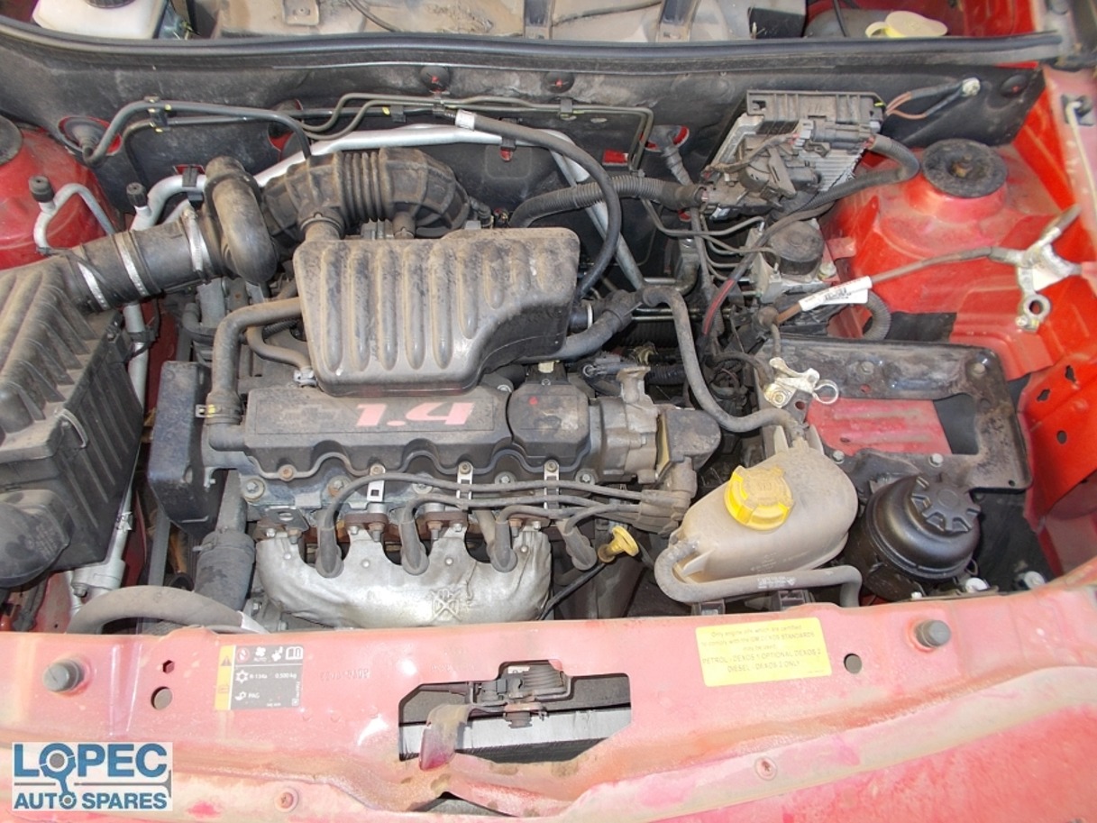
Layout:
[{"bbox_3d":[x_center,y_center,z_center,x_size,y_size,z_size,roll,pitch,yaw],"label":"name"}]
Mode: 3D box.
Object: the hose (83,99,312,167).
[{"bbox_3d":[-0.396,-0.313,0.934,0.258,0.050,0.072,-1,57,-4],"label":"hose"}]

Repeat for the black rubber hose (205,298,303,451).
[{"bbox_3d":[-0.296,-0.036,0.830,0.090,0.065,0.138,0,62,-8],"label":"black rubber hose"}]

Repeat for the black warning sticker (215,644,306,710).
[{"bbox_3d":[-0.238,0.219,0.679,0.069,0.001,0.051,-1,71,-4],"label":"black warning sticker"}]

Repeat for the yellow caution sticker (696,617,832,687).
[{"bbox_3d":[0.192,0.214,0.735,0.116,0.002,0.051,-2,66,-9],"label":"yellow caution sticker"}]

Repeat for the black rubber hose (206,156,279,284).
[{"bbox_3d":[-0.316,-0.195,0.850,0.068,0.082,0.108,0,62,-8],"label":"black rubber hose"}]

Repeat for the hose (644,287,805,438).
[{"bbox_3d":[0.187,-0.053,0.905,0.160,0.080,0.175,0,62,-8],"label":"hose"}]

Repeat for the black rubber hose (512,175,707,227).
[{"bbox_3d":[0.077,-0.248,0.987,0.248,0.051,0.073,-4,57,-6],"label":"black rubber hose"}]

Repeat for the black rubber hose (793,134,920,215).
[{"bbox_3d":[0.347,-0.269,0.938,0.135,0.069,0.073,-1,57,-4],"label":"black rubber hose"}]

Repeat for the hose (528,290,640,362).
[{"bbox_3d":[0.043,-0.092,0.915,0.125,0.062,0.054,-32,64,-22],"label":"hose"}]

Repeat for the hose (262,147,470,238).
[{"bbox_3d":[-0.195,-0.232,0.878,0.215,0.105,0.095,-1,57,-4],"label":"hose"}]

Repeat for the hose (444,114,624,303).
[{"bbox_3d":[-0.015,-0.234,0.902,0.193,0.134,0.185,-1,57,-4],"label":"hose"}]

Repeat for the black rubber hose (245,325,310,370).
[{"bbox_3d":[-0.279,-0.066,0.850,0.064,0.032,0.042,0,62,-8],"label":"black rubber hose"}]

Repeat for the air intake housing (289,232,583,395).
[{"bbox_3d":[-0.115,-0.098,0.845,0.278,0.095,0.168,0,62,-8],"label":"air intake housing"}]

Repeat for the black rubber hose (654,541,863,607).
[{"bbox_3d":[0.208,0.164,0.815,0.200,0.052,0.052,0,62,-8],"label":"black rubber hose"}]

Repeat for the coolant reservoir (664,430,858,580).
[{"bbox_3d":[0.218,0.102,0.850,0.182,0.130,0.125,0,62,-8],"label":"coolant reservoir"}]

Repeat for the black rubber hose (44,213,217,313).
[{"bbox_3d":[-0.430,-0.153,0.861,0.159,0.078,0.074,-20,61,-16],"label":"black rubber hose"}]

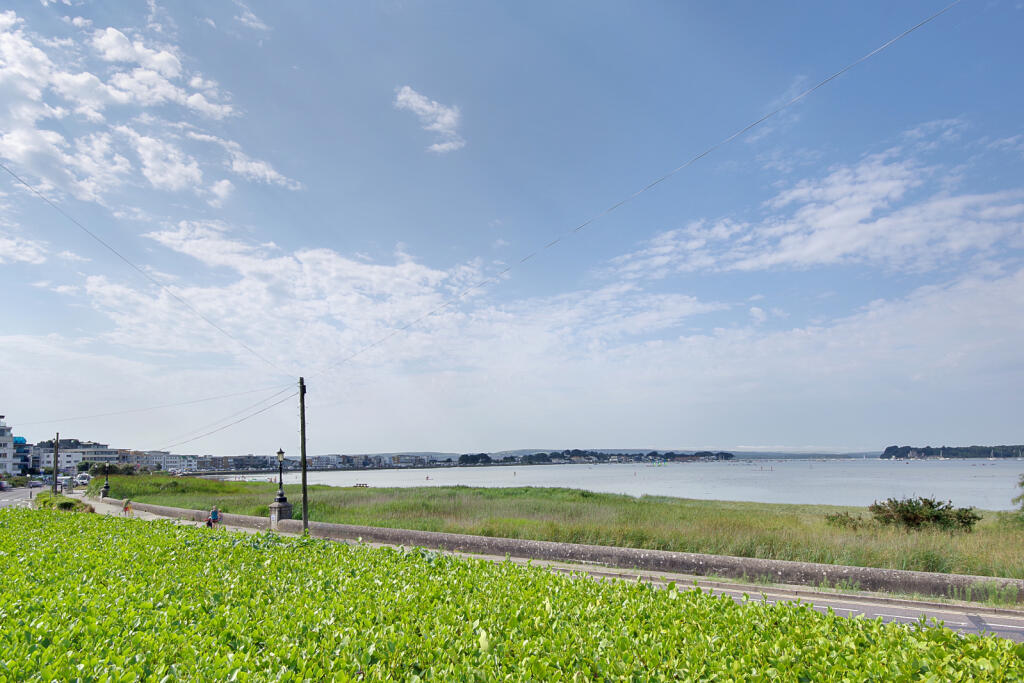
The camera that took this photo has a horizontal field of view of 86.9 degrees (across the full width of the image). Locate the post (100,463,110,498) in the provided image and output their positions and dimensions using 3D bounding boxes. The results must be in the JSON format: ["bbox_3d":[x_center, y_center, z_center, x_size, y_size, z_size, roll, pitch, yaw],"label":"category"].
[{"bbox_3d":[-45.351,15.580,60.300,0.860,4.403,0.860,-6,-10,38],"label":"post"}]

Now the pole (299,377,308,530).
[{"bbox_3d":[-10.917,5.975,28.300,0.320,8.238,0.320,-6,-10,38],"label":"pole"}]

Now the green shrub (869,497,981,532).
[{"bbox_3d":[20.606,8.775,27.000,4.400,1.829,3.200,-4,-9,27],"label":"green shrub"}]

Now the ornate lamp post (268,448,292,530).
[{"bbox_3d":[-12.918,8.279,30.200,0.860,4.498,0.860,-6,-10,38],"label":"ornate lamp post"}]

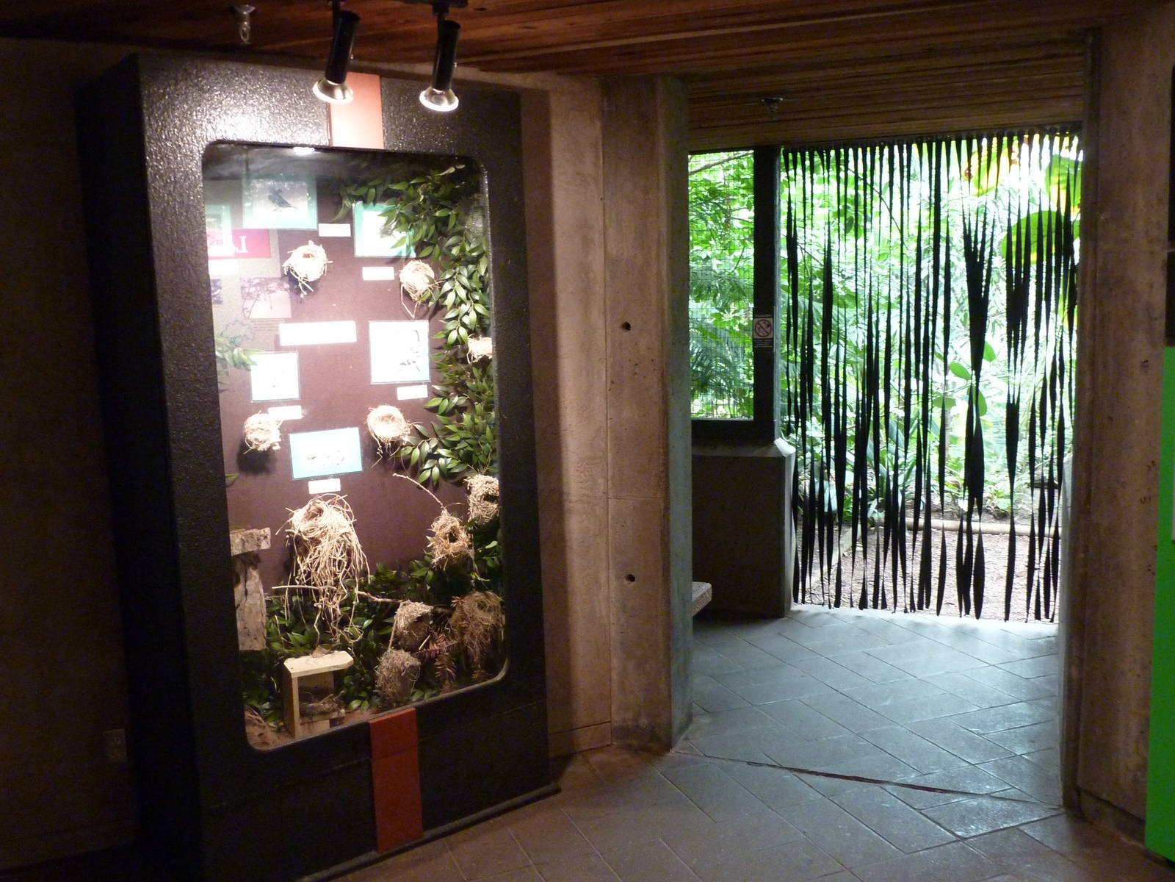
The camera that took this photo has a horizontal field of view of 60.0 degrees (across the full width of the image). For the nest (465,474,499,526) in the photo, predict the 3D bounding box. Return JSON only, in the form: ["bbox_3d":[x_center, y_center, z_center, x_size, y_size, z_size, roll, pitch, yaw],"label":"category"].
[{"bbox_3d":[-0.339,0.204,3.503,0.158,0.170,0.145,-6,8,-36],"label":"nest"}]

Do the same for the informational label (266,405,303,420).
[{"bbox_3d":[-1.006,-0.092,3.406,0.116,0.043,0.012,-7,9,-35],"label":"informational label"}]

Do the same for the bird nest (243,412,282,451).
[{"bbox_3d":[-1.056,-0.030,3.309,0.124,0.123,0.113,-7,9,-35],"label":"bird nest"}]

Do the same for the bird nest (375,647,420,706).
[{"bbox_3d":[-0.645,0.803,3.459,0.148,0.198,0.134,-7,9,-35],"label":"bird nest"}]

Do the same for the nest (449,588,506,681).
[{"bbox_3d":[-0.373,0.670,3.497,0.168,0.295,0.160,-6,8,-36],"label":"nest"}]

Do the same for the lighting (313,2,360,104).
[{"bbox_3d":[-0.595,-0.919,2.420,0.095,0.215,0.100,-6,33,-36],"label":"lighting"}]

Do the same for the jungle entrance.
[{"bbox_3d":[1.560,-0.303,5.450,2.000,2.530,0.200,0,6,11],"label":"jungle entrance"}]

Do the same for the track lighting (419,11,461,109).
[{"bbox_3d":[-0.364,-0.942,2.540,0.100,0.210,0.110,-5,45,-24],"label":"track lighting"}]

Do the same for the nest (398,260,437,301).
[{"bbox_3d":[-0.598,-0.565,3.588,0.129,0.143,0.117,-7,9,-35],"label":"nest"}]

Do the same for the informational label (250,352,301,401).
[{"bbox_3d":[-0.968,-0.200,3.159,0.152,0.149,0.008,-6,8,-36],"label":"informational label"}]

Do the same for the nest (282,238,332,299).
[{"bbox_3d":[-0.923,-0.568,3.351,0.152,0.183,0.138,-7,9,-35],"label":"nest"}]

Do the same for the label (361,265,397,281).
[{"bbox_3d":[-0.683,-0.546,3.338,0.105,0.040,0.006,-6,8,-36],"label":"label"}]

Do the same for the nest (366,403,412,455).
[{"bbox_3d":[-0.696,-0.037,3.572,0.153,0.173,0.139,-7,9,-35],"label":"nest"}]

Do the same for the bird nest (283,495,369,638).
[{"bbox_3d":[-0.822,0.388,3.199,0.230,0.425,0.185,-6,8,-36],"label":"bird nest"}]

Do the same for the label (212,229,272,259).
[{"bbox_3d":[-1.086,-0.619,3.207,0.187,0.093,0.012,-7,9,-35],"label":"label"}]

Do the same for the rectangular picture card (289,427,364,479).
[{"bbox_3d":[-0.839,0.040,3.278,0.232,0.144,0.008,-6,8,-36],"label":"rectangular picture card"}]

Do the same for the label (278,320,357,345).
[{"bbox_3d":[-0.906,-0.365,3.451,0.269,0.072,0.012,-7,9,-35],"label":"label"}]

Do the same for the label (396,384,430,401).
[{"bbox_3d":[-0.590,-0.163,3.443,0.105,0.039,0.006,-6,8,-36],"label":"label"}]

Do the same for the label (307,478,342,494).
[{"bbox_3d":[-0.846,0.147,3.283,0.104,0.040,0.006,-6,8,-36],"label":"label"}]

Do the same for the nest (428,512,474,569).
[{"bbox_3d":[-0.465,0.334,3.447,0.142,0.190,0.130,-1,6,0],"label":"nest"}]

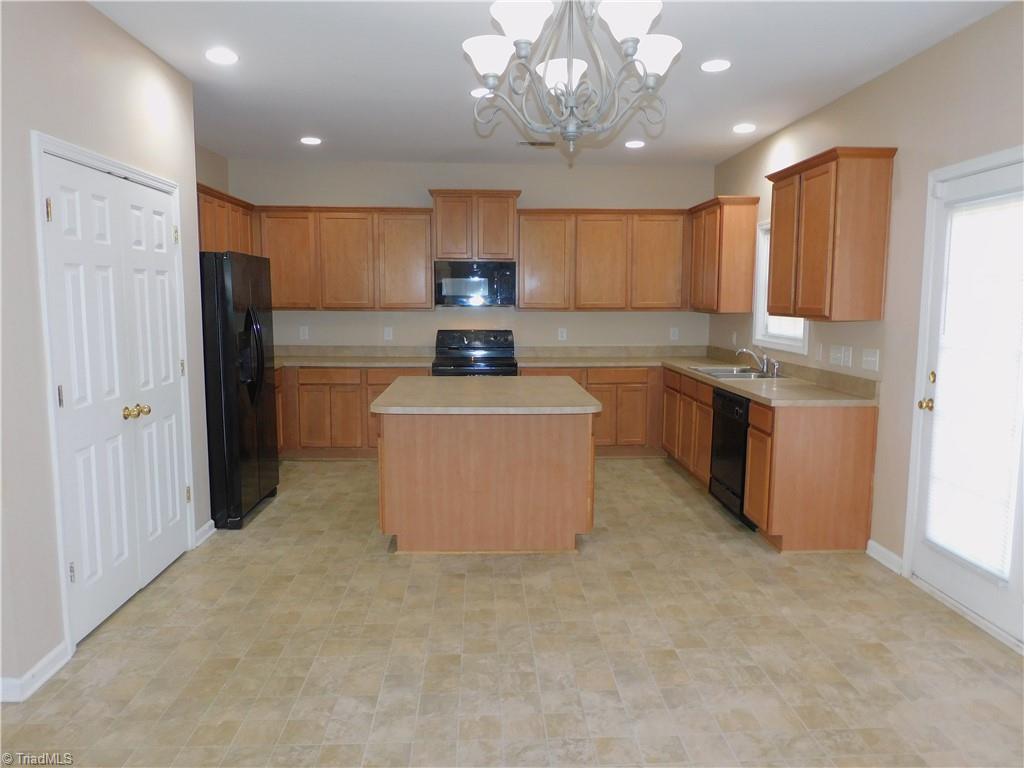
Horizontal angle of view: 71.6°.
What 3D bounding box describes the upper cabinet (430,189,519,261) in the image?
[{"bbox_3d":[-0.346,-1.482,6.713,0.816,0.637,0.366,0,7,-3],"label":"upper cabinet"}]

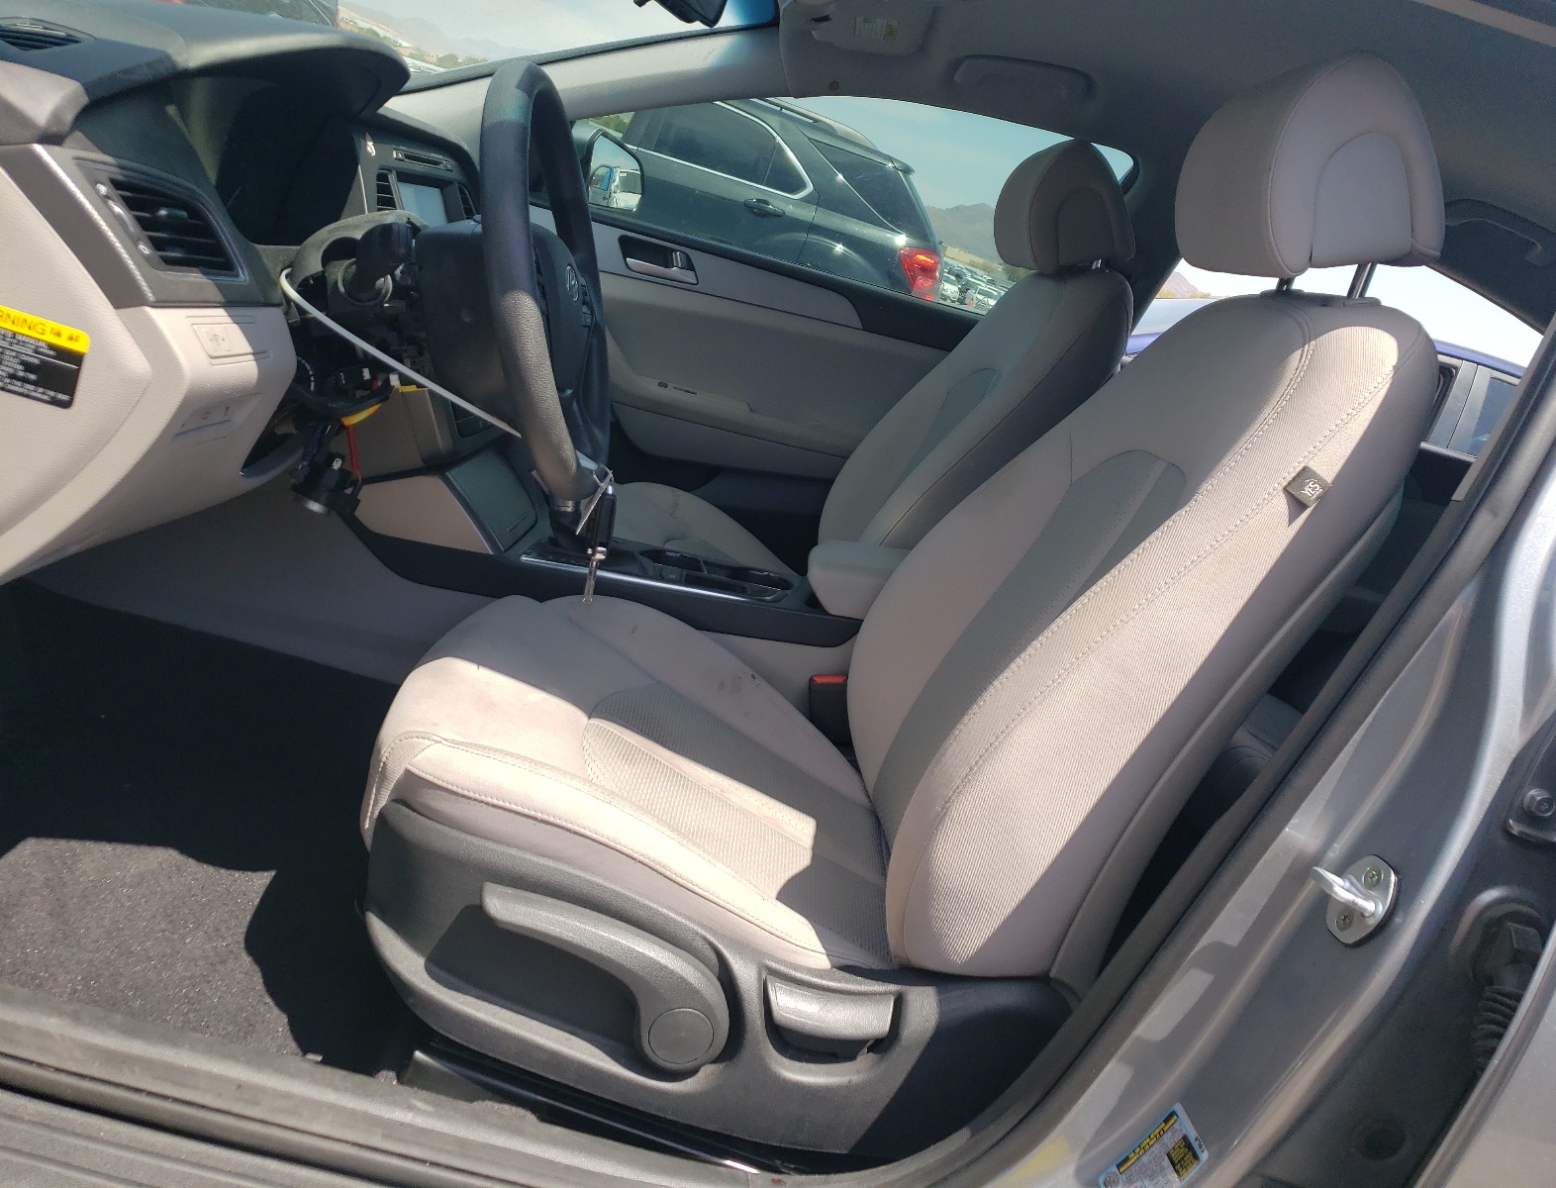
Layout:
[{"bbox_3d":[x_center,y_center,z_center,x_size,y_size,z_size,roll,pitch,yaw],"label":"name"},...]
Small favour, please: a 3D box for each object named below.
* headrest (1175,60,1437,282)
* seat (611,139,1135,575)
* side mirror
[{"bbox_3d":[0.468,-0.372,1.066,0.140,0.180,0.255,-2,17,1],"label":"headrest"},{"bbox_3d":[0.057,-0.266,1.873,0.770,0.970,0.520,13,16,-4],"label":"seat"},{"bbox_3d":[-0.349,-0.835,2.347,0.100,0.155,0.210,21,18,24],"label":"side mirror"}]

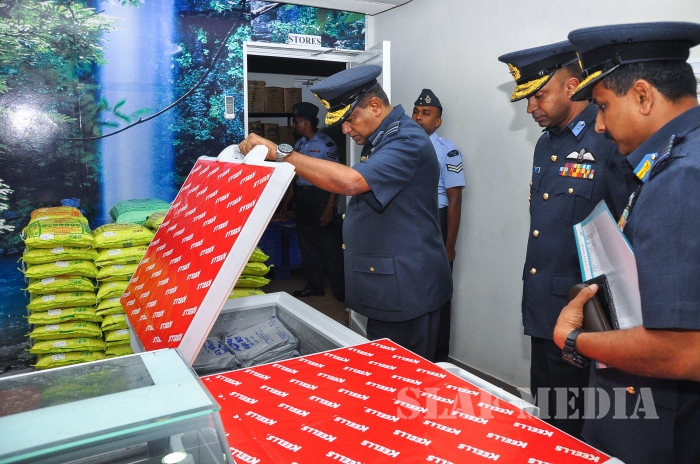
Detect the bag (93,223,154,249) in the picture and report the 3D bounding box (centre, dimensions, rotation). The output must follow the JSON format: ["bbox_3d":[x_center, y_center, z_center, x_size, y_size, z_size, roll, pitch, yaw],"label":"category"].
[{"bbox_3d":[-1.150,0.005,2.646,0.257,0.080,0.380,-5,9,-27],"label":"bag"}]

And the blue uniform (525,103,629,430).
[{"bbox_3d":[0.775,0.310,1.900,0.320,1.490,0.510,-5,10,-21],"label":"blue uniform"}]

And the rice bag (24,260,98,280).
[{"bbox_3d":[-1.509,0.158,2.728,0.314,0.087,0.380,-7,11,-32],"label":"rice bag"}]

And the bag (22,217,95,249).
[{"bbox_3d":[-1.379,-0.002,2.507,0.264,0.085,0.380,-4,9,-24],"label":"bag"}]

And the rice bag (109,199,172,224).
[{"bbox_3d":[-1.195,-0.125,2.991,0.295,0.100,0.420,-5,9,-29],"label":"rice bag"}]

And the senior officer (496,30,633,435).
[{"bbox_3d":[0.745,0.215,1.880,0.380,1.770,0.510,-5,10,-21],"label":"senior officer"}]

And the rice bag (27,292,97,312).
[{"bbox_3d":[-1.518,0.316,2.749,0.301,0.088,0.380,-7,11,-32],"label":"rice bag"}]

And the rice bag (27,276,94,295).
[{"bbox_3d":[-1.516,0.239,2.737,0.291,0.085,0.380,-7,11,-32],"label":"rice bag"}]

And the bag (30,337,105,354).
[{"bbox_3d":[-1.372,0.479,2.575,0.289,0.075,0.380,-4,9,-24],"label":"bag"}]

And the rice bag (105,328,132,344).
[{"bbox_3d":[-1.234,0.529,2.966,0.329,0.091,0.380,-7,11,-32],"label":"rice bag"}]

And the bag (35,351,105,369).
[{"bbox_3d":[-1.369,0.546,2.586,0.275,0.075,0.380,-4,9,-24],"label":"bag"}]

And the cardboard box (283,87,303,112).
[{"bbox_3d":[-0.678,-1.405,5.656,0.217,0.252,0.300,-7,11,-32],"label":"cardboard box"}]

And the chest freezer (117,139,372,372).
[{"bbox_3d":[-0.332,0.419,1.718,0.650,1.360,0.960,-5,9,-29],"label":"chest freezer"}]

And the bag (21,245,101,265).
[{"bbox_3d":[-1.506,0.089,2.719,0.322,0.086,0.380,-7,11,-32],"label":"bag"}]

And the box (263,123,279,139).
[{"bbox_3d":[-0.962,-1.097,6.019,0.215,0.285,0.280,-6,9,-31],"label":"box"}]

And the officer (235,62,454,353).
[{"bbox_3d":[0.000,0.270,1.900,0.750,1.700,0.520,-4,10,-19],"label":"officer"}]

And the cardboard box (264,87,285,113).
[{"bbox_3d":[-0.860,-1.386,5.543,0.214,0.260,0.300,-7,11,-32],"label":"cardboard box"}]

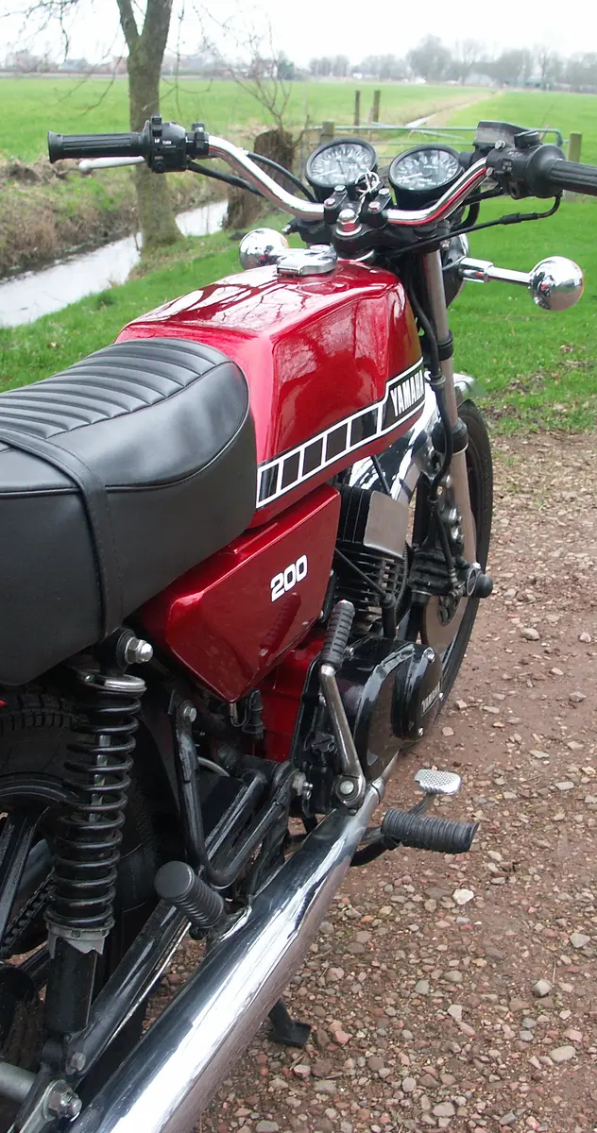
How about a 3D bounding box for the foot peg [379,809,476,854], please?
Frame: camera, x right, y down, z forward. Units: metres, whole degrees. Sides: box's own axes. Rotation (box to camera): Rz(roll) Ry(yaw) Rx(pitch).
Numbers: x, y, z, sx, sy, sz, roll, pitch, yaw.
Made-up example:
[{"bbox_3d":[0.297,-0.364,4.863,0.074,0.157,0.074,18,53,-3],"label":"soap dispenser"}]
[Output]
[{"bbox_3d":[0.143,0.294,1.355,0.102,0.035,0.036,10,23,22],"label":"foot peg"}]

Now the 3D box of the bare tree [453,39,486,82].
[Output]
[{"bbox_3d":[42.158,-124.010,300.000,8.113,10.223,8.500,2,22,0],"label":"bare tree"}]

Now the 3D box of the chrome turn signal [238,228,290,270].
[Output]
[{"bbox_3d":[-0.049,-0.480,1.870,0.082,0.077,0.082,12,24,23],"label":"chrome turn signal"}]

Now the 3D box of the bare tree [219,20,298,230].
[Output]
[{"bbox_3d":[-0.291,-3.251,9.000,0.580,1.429,0.600,2,22,0],"label":"bare tree"}]

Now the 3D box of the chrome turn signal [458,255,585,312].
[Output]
[{"bbox_3d":[0.297,-0.382,1.628,0.170,0.073,0.080,11,24,25],"label":"chrome turn signal"}]

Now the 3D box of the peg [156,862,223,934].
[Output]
[{"bbox_3d":[-0.095,0.307,1.114,0.036,0.086,0.036,1,50,26],"label":"peg"}]

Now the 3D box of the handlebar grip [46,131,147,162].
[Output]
[{"bbox_3d":[-0.253,-0.524,1.529,0.121,0.036,0.036,-2,22,1],"label":"handlebar grip"}]

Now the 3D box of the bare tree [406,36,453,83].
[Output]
[{"bbox_3d":[32.306,-124.300,300.000,11.590,10.761,10.500,2,22,0],"label":"bare tree"}]

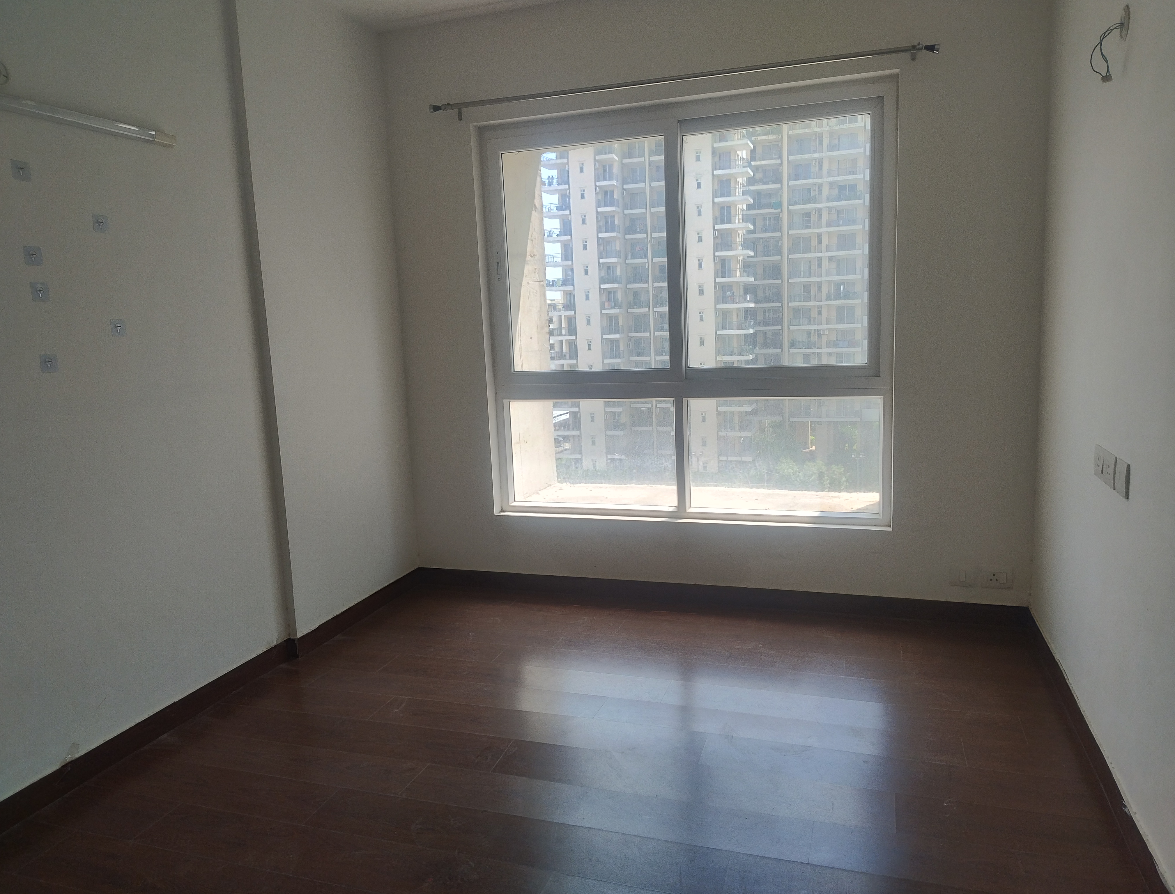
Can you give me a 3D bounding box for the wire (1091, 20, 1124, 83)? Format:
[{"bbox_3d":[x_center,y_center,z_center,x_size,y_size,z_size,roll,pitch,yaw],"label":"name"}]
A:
[{"bbox_3d":[1.434,-1.090,2.280,0.075,0.155,0.050,1,9,19],"label":"wire"}]

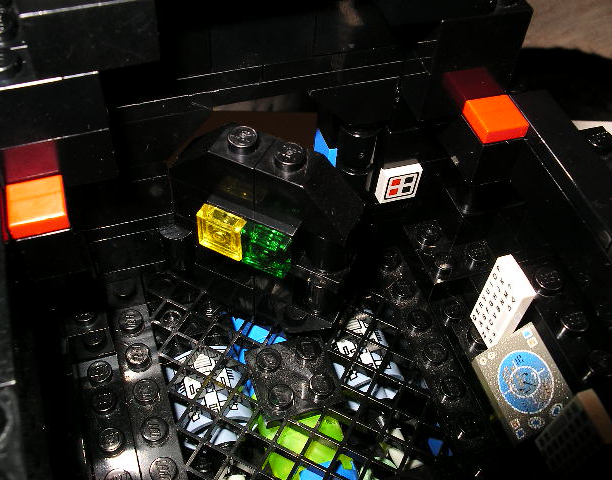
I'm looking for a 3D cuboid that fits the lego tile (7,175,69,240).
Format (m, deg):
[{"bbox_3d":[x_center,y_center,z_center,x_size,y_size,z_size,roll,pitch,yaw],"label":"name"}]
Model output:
[{"bbox_3d":[-0.040,-0.005,0.102,0.008,0.003,0.008,-13,54,-14],"label":"lego tile"}]

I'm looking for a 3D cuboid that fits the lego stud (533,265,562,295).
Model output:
[{"bbox_3d":[0.040,0.007,0.115,0.005,0.002,0.005,2,52,-3],"label":"lego stud"}]

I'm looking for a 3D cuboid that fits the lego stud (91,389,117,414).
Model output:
[{"bbox_3d":[-0.037,0.031,0.127,0.005,0.002,0.005,-13,54,-14],"label":"lego stud"}]

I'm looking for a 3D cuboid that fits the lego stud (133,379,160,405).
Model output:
[{"bbox_3d":[-0.030,0.028,0.127,0.005,0.002,0.005,2,52,-3],"label":"lego stud"}]

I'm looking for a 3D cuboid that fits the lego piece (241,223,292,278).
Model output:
[{"bbox_3d":[-0.006,0.002,0.114,0.008,0.008,0.003,21,54,12],"label":"lego piece"}]

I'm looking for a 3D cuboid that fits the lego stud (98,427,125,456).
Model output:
[{"bbox_3d":[-0.034,0.036,0.121,0.005,0.002,0.005,2,52,-3],"label":"lego stud"}]

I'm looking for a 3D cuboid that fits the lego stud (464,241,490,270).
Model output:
[{"bbox_3d":[0.036,0.003,0.144,0.005,0.002,0.005,-13,54,-14],"label":"lego stud"}]

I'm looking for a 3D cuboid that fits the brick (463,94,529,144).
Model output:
[{"bbox_3d":[0.033,-0.021,0.118,0.008,0.003,0.008,-13,54,-14],"label":"brick"}]

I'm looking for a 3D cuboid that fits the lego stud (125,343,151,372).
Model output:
[{"bbox_3d":[-0.032,0.022,0.132,0.005,0.002,0.005,-13,54,-14],"label":"lego stud"}]

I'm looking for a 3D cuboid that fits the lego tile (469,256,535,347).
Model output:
[{"bbox_3d":[0.031,0.010,0.111,0.003,0.016,0.008,-13,54,-14],"label":"lego tile"}]

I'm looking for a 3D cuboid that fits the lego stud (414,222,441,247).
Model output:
[{"bbox_3d":[0.027,-0.001,0.149,0.005,0.002,0.005,-13,54,-14],"label":"lego stud"}]

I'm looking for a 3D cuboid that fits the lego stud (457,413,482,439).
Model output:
[{"bbox_3d":[0.030,0.035,0.127,0.005,0.002,0.005,2,52,-3],"label":"lego stud"}]

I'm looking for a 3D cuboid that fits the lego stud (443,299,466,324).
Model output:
[{"bbox_3d":[0.031,0.015,0.142,0.005,0.002,0.005,2,52,-3],"label":"lego stud"}]

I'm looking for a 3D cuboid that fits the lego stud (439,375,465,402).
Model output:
[{"bbox_3d":[0.028,0.029,0.133,0.005,0.002,0.005,2,52,-3],"label":"lego stud"}]

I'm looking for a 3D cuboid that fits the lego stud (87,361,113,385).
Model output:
[{"bbox_3d":[-0.040,0.026,0.132,0.005,0.002,0.005,-13,54,-14],"label":"lego stud"}]

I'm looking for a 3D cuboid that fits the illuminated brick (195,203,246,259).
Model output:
[{"bbox_3d":[-0.014,-0.001,0.116,0.008,0.008,0.003,21,54,12],"label":"illuminated brick"}]

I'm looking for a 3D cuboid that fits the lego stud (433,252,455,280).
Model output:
[{"bbox_3d":[0.028,0.005,0.142,0.005,0.002,0.005,-13,54,-14],"label":"lego stud"}]

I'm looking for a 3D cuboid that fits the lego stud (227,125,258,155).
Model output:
[{"bbox_3d":[-0.010,-0.015,0.106,0.005,0.002,0.005,2,52,-3],"label":"lego stud"}]

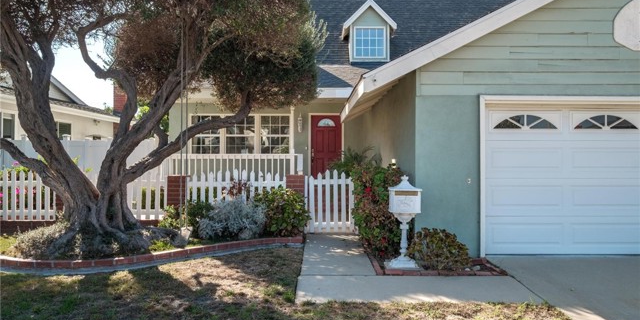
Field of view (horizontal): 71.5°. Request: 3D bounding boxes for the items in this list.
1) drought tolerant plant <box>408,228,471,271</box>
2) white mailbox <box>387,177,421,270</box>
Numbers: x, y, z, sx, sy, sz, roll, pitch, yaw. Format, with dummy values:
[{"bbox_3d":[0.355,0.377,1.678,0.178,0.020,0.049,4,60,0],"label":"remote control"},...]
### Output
[{"bbox_3d":[1.540,1.110,5.720,0.800,0.490,0.680,0,0,0],"label":"drought tolerant plant"},{"bbox_3d":[1.070,0.762,5.580,0.400,1.140,0.320,0,0,5],"label":"white mailbox"}]

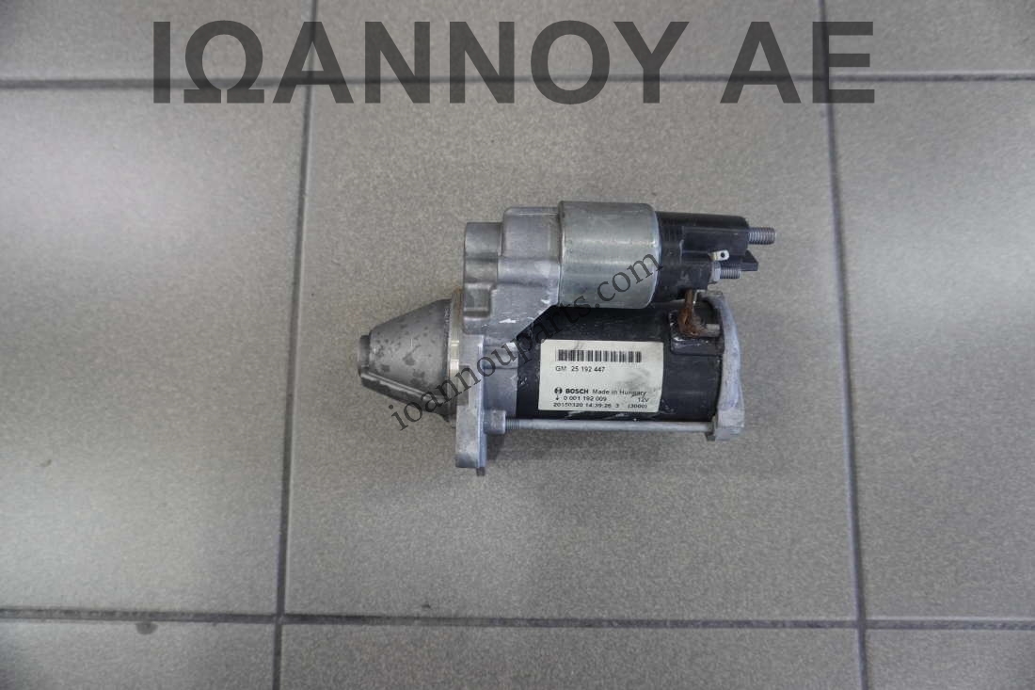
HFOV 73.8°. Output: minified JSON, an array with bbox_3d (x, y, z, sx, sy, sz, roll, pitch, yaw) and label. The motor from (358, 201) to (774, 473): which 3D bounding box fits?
[{"bbox_3d":[0.018,0.001,0.328,0.194,0.100,0.121,1,82,1],"label":"motor"}]

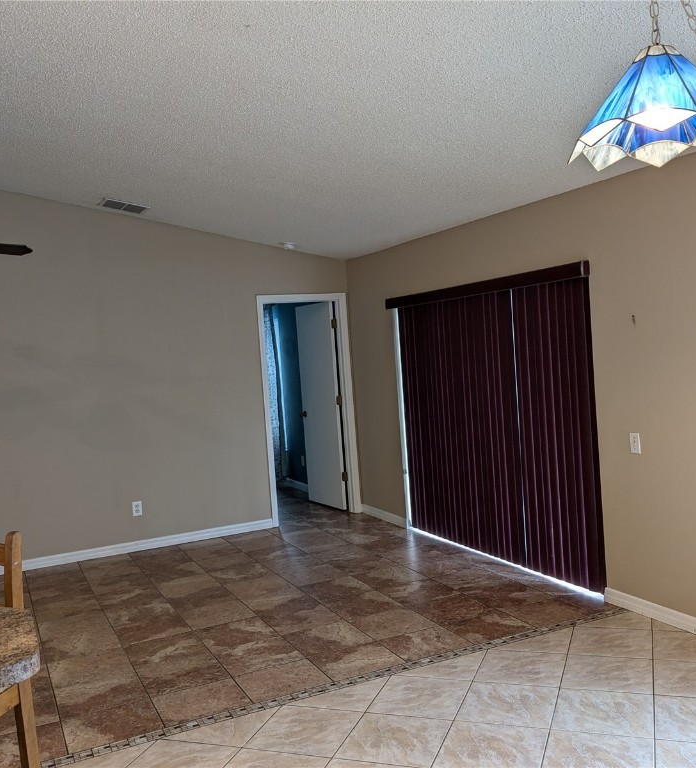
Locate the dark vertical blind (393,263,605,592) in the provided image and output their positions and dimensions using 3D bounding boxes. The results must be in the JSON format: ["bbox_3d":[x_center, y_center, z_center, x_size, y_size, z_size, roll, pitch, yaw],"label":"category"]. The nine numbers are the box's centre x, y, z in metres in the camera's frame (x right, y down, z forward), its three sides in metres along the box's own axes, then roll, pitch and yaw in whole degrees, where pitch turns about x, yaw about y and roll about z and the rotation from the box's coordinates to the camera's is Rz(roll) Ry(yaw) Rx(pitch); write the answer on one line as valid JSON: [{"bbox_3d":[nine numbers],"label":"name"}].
[{"bbox_3d":[0.946,0.269,5.763,0.120,1.965,2.450,-5,3,-25],"label":"dark vertical blind"}]

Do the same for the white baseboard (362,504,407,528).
[{"bbox_3d":[0.321,1.211,7.302,0.014,0.083,0.860,-5,3,-25],"label":"white baseboard"}]

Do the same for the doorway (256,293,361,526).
[{"bbox_3d":[-0.370,0.224,7.530,0.896,2.127,0.140,-5,3,-25],"label":"doorway"}]

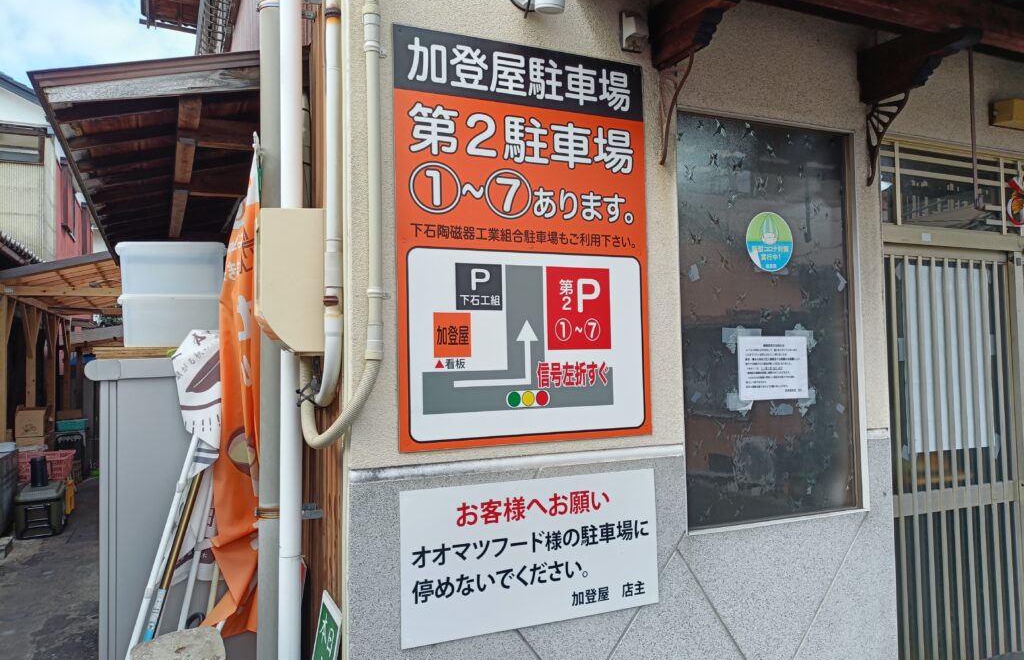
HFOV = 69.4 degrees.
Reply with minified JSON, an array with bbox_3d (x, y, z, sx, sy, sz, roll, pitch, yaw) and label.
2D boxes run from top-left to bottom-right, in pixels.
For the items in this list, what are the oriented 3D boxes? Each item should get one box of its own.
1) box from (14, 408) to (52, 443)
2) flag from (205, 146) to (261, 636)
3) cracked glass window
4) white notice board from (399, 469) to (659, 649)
[{"bbox_3d":[-5.274,1.030,8.150,0.280,0.290,0.340,0,-2,-24],"label":"box"},{"bbox_3d":[-0.969,0.209,2.600,0.230,1.680,0.150,0,-2,-24],"label":"flag"},{"bbox_3d":[0.890,-0.036,2.514,0.766,1.341,0.050,0,-2,-24],"label":"cracked glass window"},{"bbox_3d":[0.074,0.625,2.086,0.795,0.406,0.012,0,-2,-24],"label":"white notice board"}]

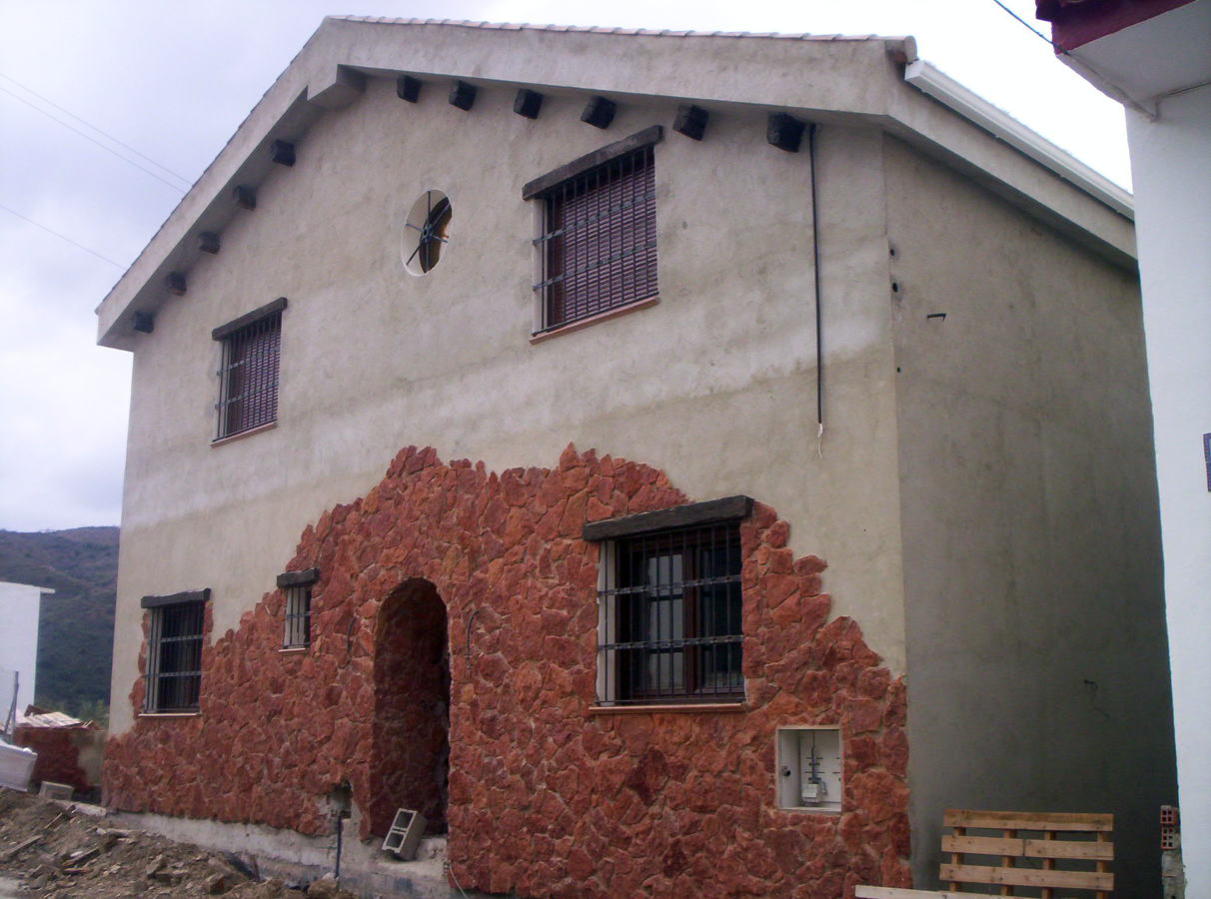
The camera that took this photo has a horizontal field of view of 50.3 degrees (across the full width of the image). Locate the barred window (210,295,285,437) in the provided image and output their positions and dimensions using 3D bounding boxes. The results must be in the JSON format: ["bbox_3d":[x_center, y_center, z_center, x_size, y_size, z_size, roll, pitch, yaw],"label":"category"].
[{"bbox_3d":[-3.860,-0.842,14.129,0.250,1.341,1.503,11,-17,-42],"label":"barred window"}]

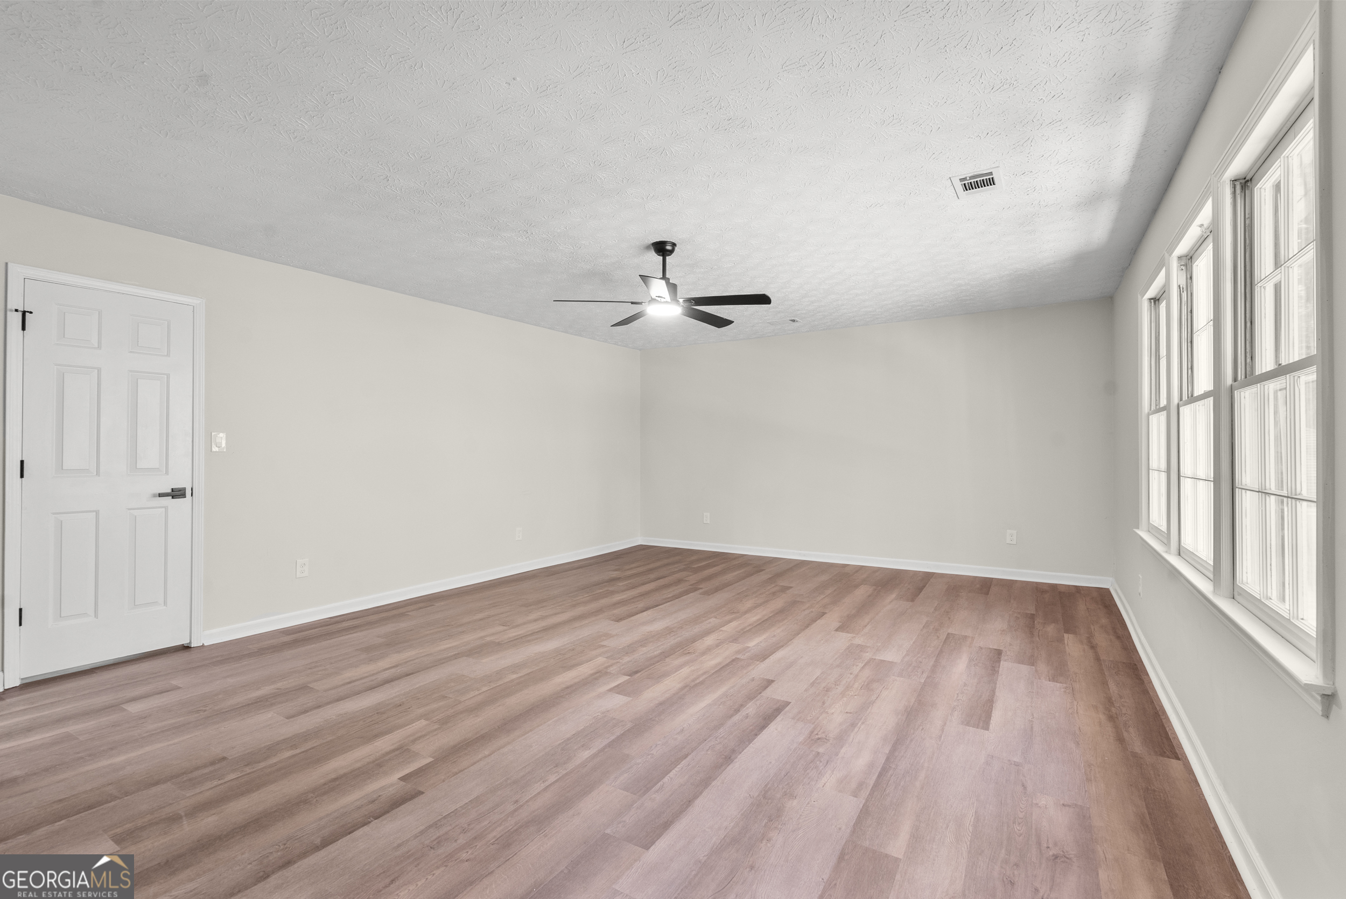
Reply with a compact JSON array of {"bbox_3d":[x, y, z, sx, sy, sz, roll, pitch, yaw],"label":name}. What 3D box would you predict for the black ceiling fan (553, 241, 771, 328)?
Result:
[{"bbox_3d":[-0.052,-1.033,3.650,1.300,0.445,1.280,0,0,32],"label":"black ceiling fan"}]

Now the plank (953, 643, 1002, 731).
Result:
[{"bbox_3d":[1.569,1.186,3.059,0.159,0.012,1.210,0,0,31],"label":"plank"}]

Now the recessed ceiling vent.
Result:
[{"bbox_3d":[1.449,-1.259,2.844,0.199,0.025,0.287,0,0,32],"label":"recessed ceiling vent"}]

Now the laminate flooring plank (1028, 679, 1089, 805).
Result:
[{"bbox_3d":[1.613,1.183,2.520,0.159,0.012,1.210,0,0,31],"label":"laminate flooring plank"}]

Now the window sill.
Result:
[{"bbox_3d":[2.042,0.515,2.371,0.075,0.083,2.803,0,0,32],"label":"window sill"}]

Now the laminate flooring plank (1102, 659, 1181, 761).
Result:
[{"bbox_3d":[2.166,1.184,2.819,0.159,0.012,1.220,0,0,31],"label":"laminate flooring plank"}]

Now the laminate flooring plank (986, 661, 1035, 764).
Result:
[{"bbox_3d":[1.588,1.184,2.784,0.159,0.012,1.210,0,0,31],"label":"laminate flooring plank"}]

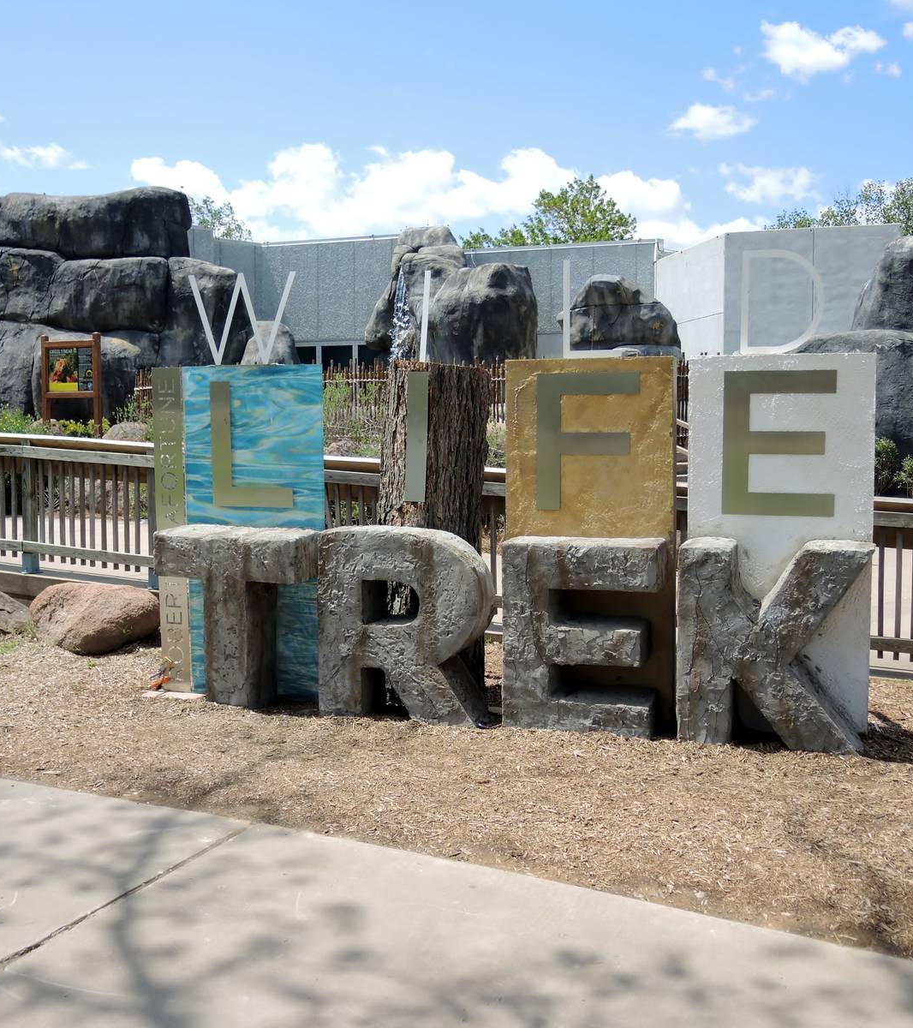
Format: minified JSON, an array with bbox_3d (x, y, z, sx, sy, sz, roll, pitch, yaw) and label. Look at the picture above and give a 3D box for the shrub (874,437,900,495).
[{"bbox_3d":[6.127,-0.688,16.000,0.650,0.860,0.650,1,5,21],"label":"shrub"}]

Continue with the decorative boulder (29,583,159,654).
[{"bbox_3d":[-2.453,0.707,7.499,0.800,0.460,0.620,0,5,0],"label":"decorative boulder"}]

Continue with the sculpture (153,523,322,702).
[{"bbox_3d":[-1.179,0.558,6.051,0.823,0.934,0.384,1,5,15],"label":"sculpture"}]

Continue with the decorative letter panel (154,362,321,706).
[{"bbox_3d":[-1.227,0.104,6.415,1.066,1.889,0.131,1,5,16],"label":"decorative letter panel"}]

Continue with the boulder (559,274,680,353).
[{"bbox_3d":[3.706,-4.382,25.000,2.600,1.950,2.000,0,5,8],"label":"boulder"}]

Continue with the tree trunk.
[{"bbox_3d":[-0.082,0.099,6.182,0.566,1.848,0.525,1,5,15],"label":"tree trunk"}]

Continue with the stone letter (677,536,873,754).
[{"bbox_3d":[1.532,0.625,5.412,0.865,0.965,0.391,1,5,16],"label":"stone letter"}]

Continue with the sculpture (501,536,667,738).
[{"bbox_3d":[0.645,0.604,5.553,0.768,0.934,0.384,1,5,15],"label":"sculpture"}]

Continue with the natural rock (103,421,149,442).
[{"bbox_3d":[-4.426,-1.021,15.000,0.680,0.500,0.600,-2,5,-16],"label":"natural rock"}]

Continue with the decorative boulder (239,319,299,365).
[{"bbox_3d":[-4.068,-3.373,24.000,1.500,1.750,1.400,-1,5,-9],"label":"decorative boulder"}]

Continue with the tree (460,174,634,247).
[{"bbox_3d":[3.163,-6.414,37.000,6.100,9.000,6.000,0,5,0],"label":"tree"}]

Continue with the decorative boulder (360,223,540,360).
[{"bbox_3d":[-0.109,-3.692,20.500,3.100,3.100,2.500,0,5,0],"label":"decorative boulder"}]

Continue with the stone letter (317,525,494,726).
[{"bbox_3d":[-0.249,0.588,5.917,0.884,0.980,0.391,1,5,16],"label":"stone letter"}]

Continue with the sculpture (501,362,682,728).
[{"bbox_3d":[0.701,0.126,5.775,0.861,1.848,0.151,1,5,15],"label":"sculpture"}]

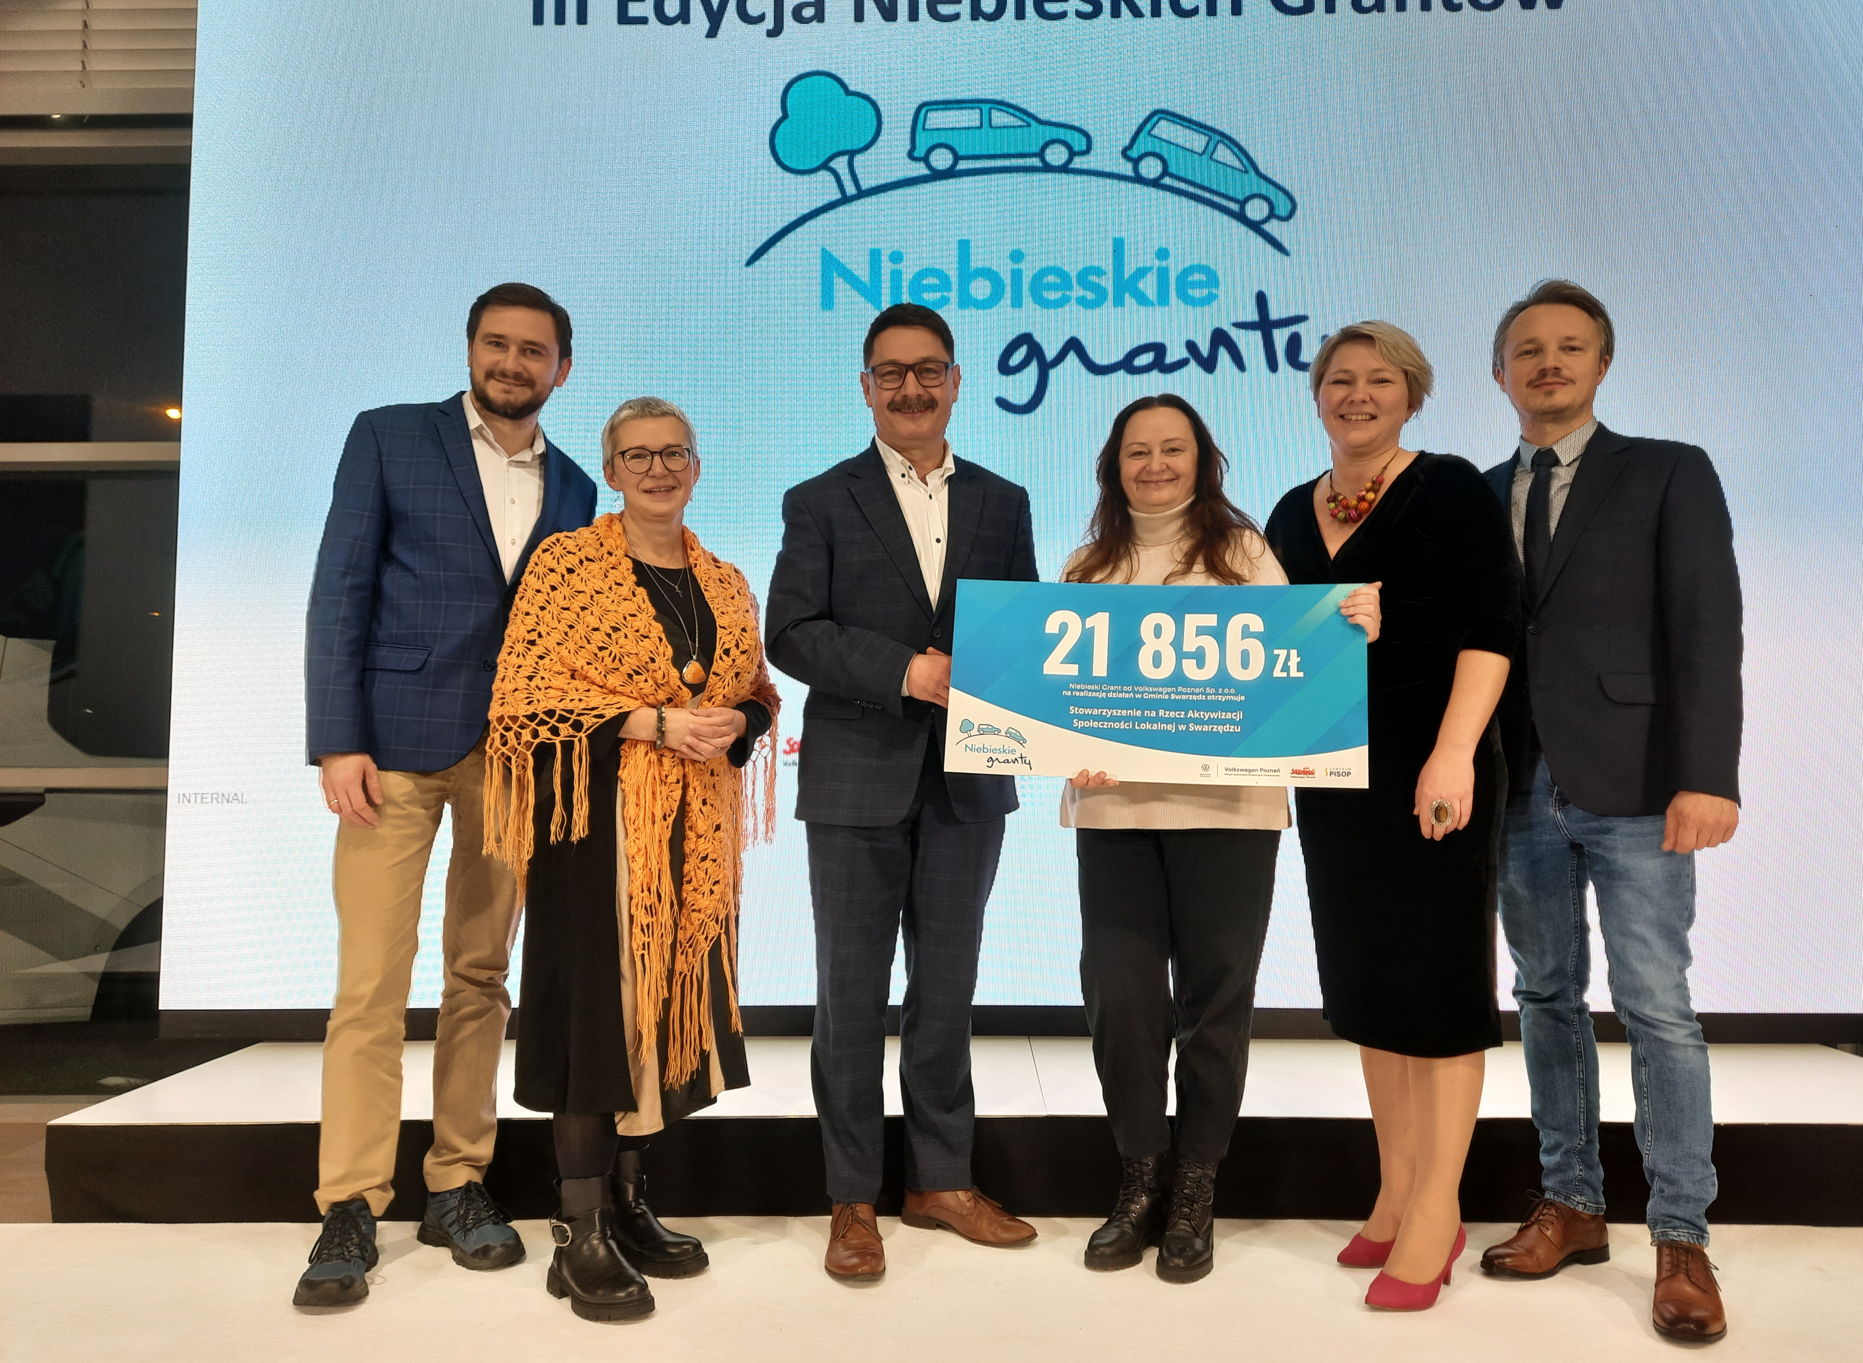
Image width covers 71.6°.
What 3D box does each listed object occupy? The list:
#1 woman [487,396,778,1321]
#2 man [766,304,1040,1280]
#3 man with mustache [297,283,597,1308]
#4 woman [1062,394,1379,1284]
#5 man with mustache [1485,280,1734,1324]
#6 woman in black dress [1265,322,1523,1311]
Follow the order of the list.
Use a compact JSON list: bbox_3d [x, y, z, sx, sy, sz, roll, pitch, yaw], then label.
[{"bbox_3d":[-0.538,0.266,2.303,0.510,1.576,0.420,3,-5,-40],"label":"woman"},{"bbox_3d":[-0.046,0.162,2.470,0.550,1.808,0.420,1,-4,-19],"label":"man"},{"bbox_3d":[-0.885,0.153,2.371,0.560,1.812,0.410,3,-5,-37],"label":"man with mustache"},{"bbox_3d":[0.516,0.258,2.404,0.540,1.606,0.430,-1,-4,12],"label":"woman"},{"bbox_3d":[1.165,0.166,2.269,0.410,1.772,0.540,4,-5,-45],"label":"man with mustache"},{"bbox_3d":[0.833,0.197,2.327,0.500,1.719,0.410,-4,-5,43],"label":"woman in black dress"}]

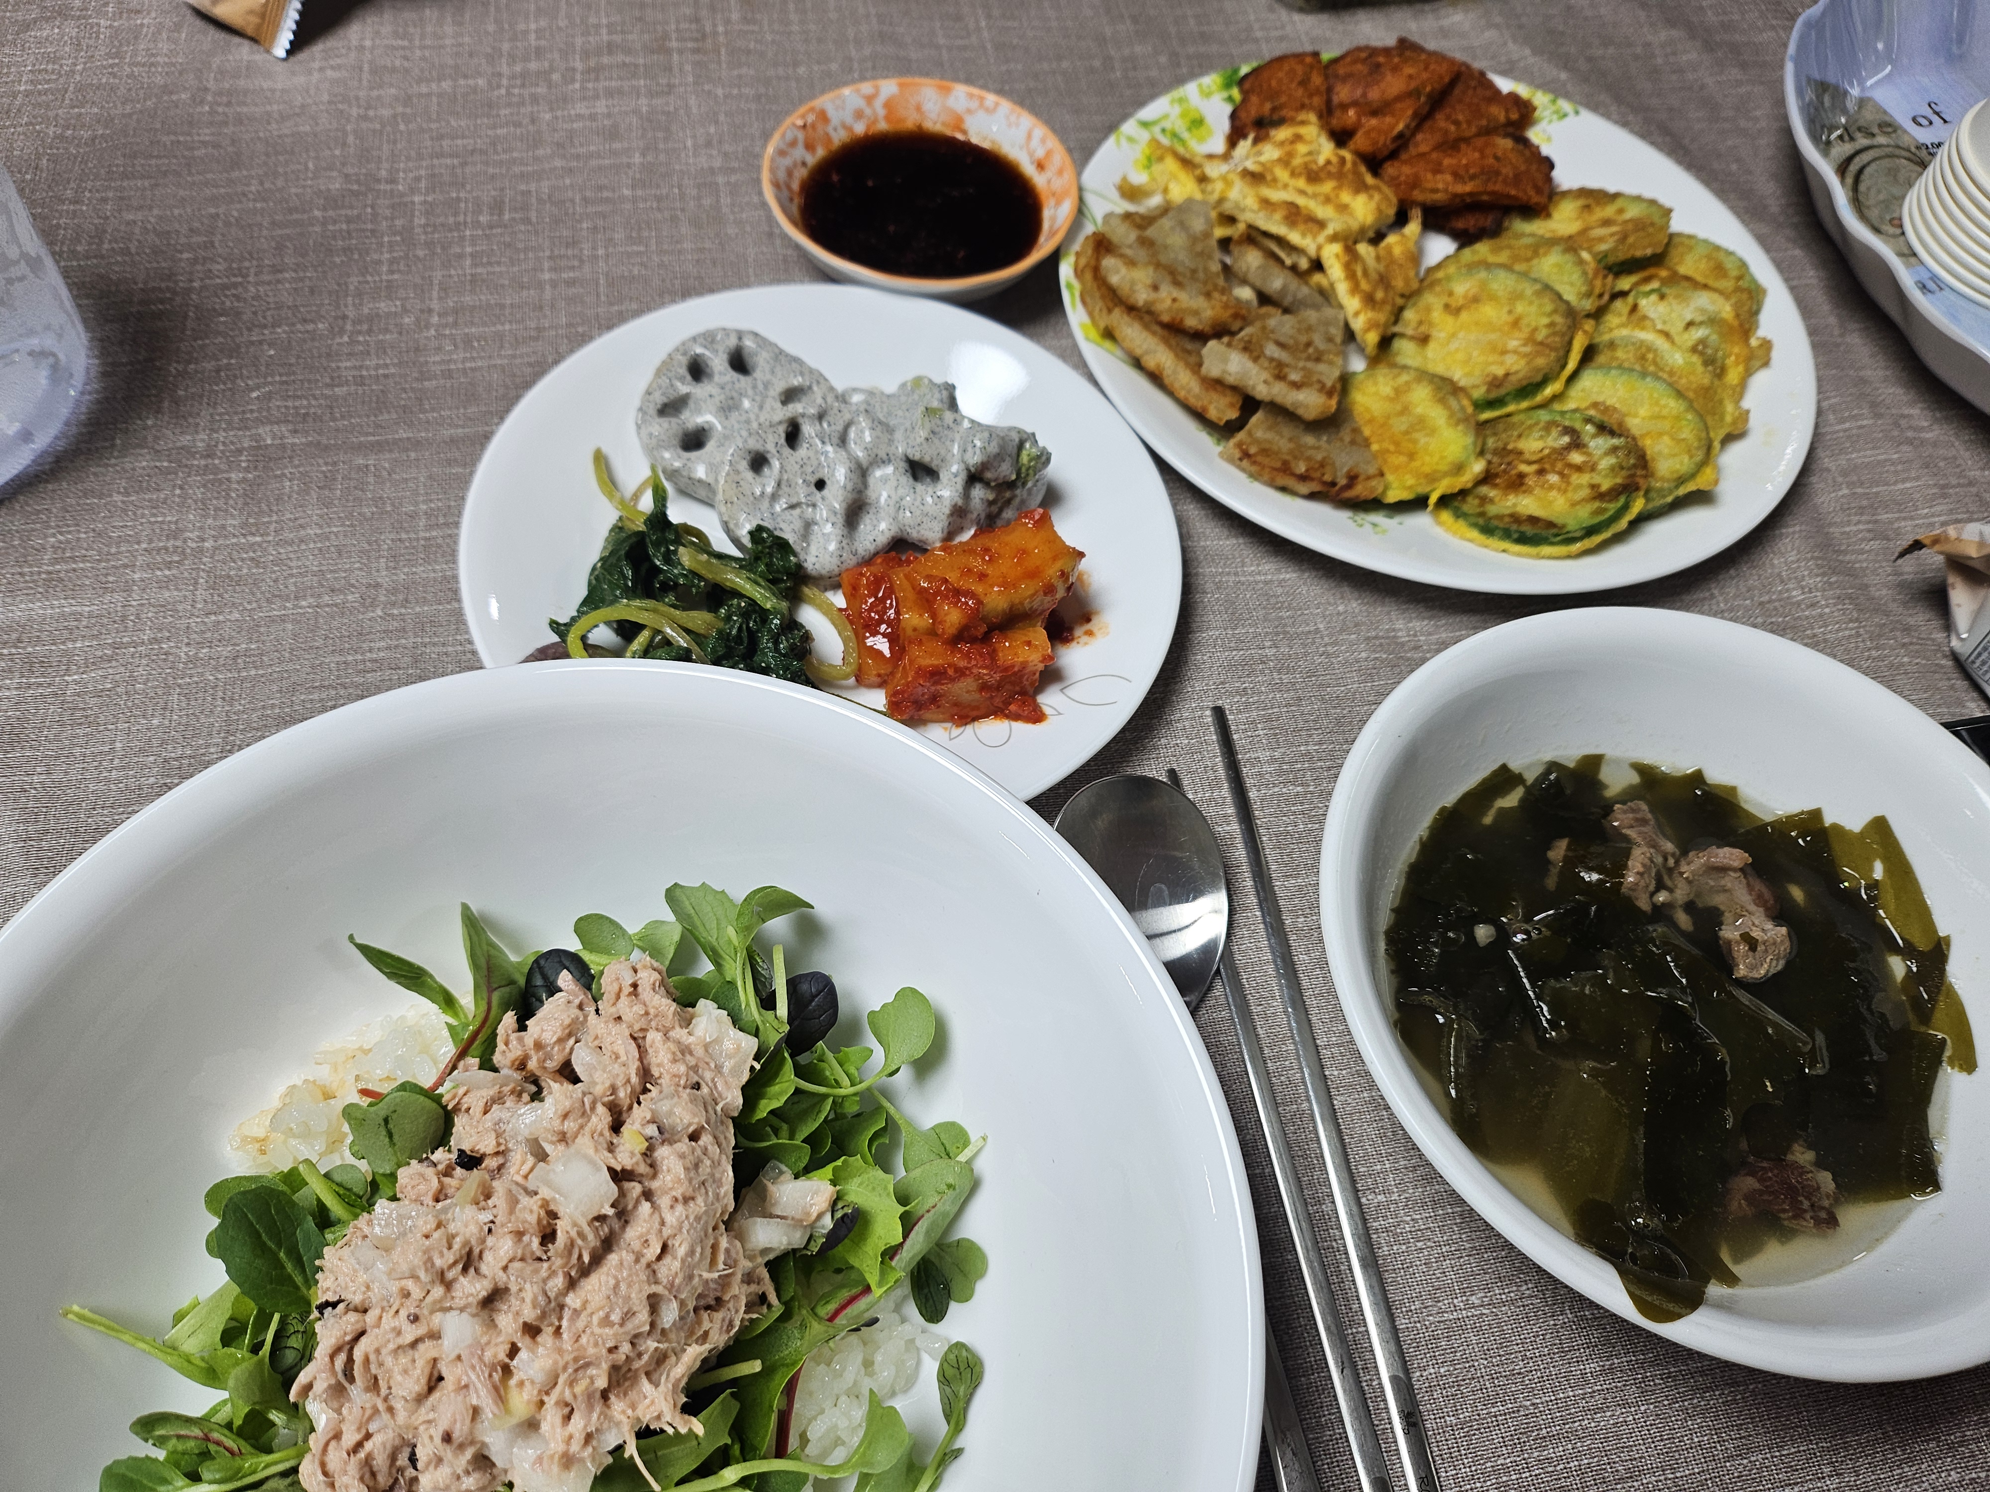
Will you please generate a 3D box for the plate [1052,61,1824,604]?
[{"bbox_3d":[0.129,-0.128,0.407,0.216,0.022,0.216,13,59,0],"label":"plate"}]

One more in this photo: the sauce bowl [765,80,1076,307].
[{"bbox_3d":[-0.021,-0.150,0.395,0.087,0.031,0.087,3,59,-6],"label":"sauce bowl"}]

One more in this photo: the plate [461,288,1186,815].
[{"bbox_3d":[-0.040,-0.047,0.339,0.170,0.019,0.170,3,59,-6],"label":"plate"}]

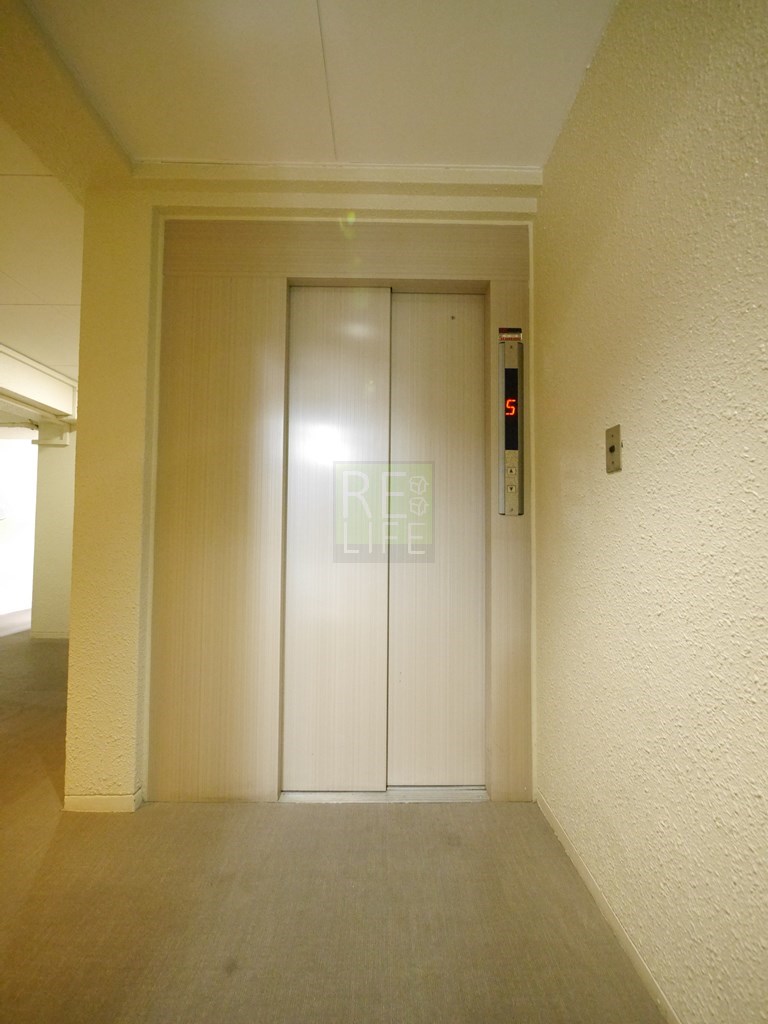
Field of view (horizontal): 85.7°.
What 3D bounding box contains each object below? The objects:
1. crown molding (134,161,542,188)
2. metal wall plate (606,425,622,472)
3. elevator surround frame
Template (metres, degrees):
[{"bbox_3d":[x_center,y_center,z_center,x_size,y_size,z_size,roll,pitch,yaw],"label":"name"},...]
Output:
[{"bbox_3d":[-0.171,-1.301,1.614,1.567,0.069,0.055,0,-2,-1],"label":"crown molding"},{"bbox_3d":[0.605,-0.165,1.096,0.010,0.119,0.068,0,-2,-1],"label":"metal wall plate"},{"bbox_3d":[-0.156,-0.028,1.667,1.462,2.266,0.101,0,-2,-1],"label":"elevator surround frame"}]

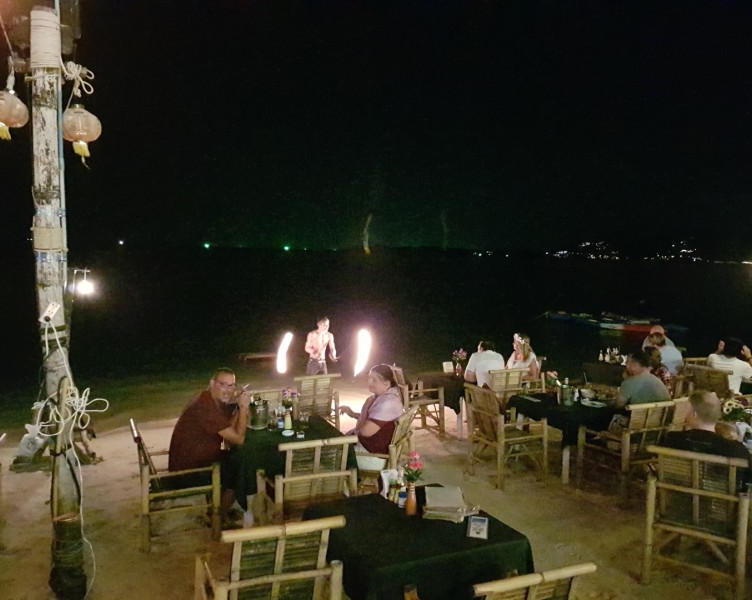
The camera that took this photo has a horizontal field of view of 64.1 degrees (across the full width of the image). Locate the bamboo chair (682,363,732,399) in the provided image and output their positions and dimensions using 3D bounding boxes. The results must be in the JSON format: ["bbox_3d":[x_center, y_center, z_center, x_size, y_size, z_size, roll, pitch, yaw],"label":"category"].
[{"bbox_3d":[4.137,1.246,7.178,0.600,0.935,0.590,-1,5,-30],"label":"bamboo chair"}]

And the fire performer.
[{"bbox_3d":[-0.857,1.077,9.450,0.540,1.660,0.420,1,5,-11],"label":"fire performer"}]

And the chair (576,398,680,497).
[{"bbox_3d":[2.316,1.332,5.580,0.570,0.900,0.630,-1,4,-25],"label":"chair"}]

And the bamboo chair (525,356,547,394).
[{"bbox_3d":[1.990,1.250,8.423,0.600,0.935,0.590,-1,5,-30],"label":"bamboo chair"}]

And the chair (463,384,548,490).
[{"bbox_3d":[1.277,1.293,5.906,0.600,0.935,0.590,0,5,-22],"label":"chair"}]

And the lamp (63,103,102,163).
[{"bbox_3d":[-1.666,-0.942,3.400,0.240,0.320,0.240,-1,4,-27],"label":"lamp"}]

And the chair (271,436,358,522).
[{"bbox_3d":[-0.473,1.352,4.152,0.570,0.900,0.630,-1,4,-25],"label":"chair"}]

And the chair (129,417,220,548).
[{"bbox_3d":[-1.642,1.440,4.864,0.600,0.935,0.590,0,5,-27],"label":"chair"}]

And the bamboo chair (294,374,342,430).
[{"bbox_3d":[-0.659,1.320,6.898,0.570,0.900,0.630,0,4,-8],"label":"bamboo chair"}]

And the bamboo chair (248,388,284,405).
[{"bbox_3d":[-1.174,1.415,6.393,0.570,0.900,0.630,0,4,-12],"label":"bamboo chair"}]

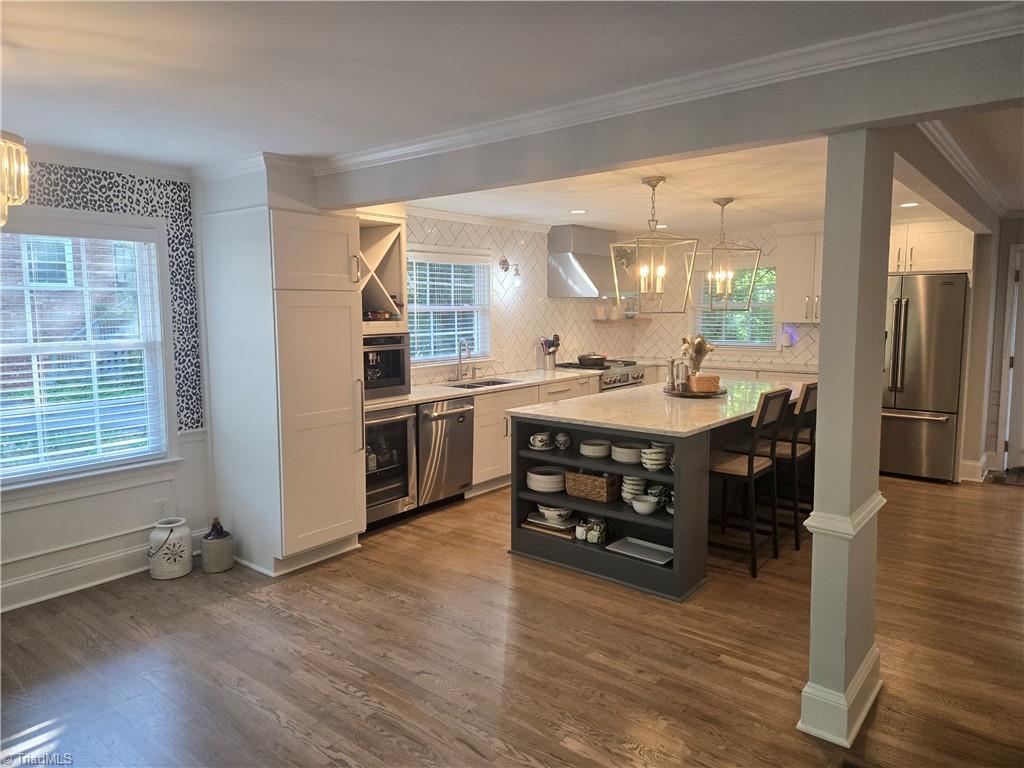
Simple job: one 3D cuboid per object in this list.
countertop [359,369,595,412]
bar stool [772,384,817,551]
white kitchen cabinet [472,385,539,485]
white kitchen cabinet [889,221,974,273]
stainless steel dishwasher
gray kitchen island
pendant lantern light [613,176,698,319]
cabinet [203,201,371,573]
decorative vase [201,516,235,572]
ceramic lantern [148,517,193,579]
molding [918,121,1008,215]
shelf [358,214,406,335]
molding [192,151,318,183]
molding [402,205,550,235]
[{"bbox_3d":[-0.344,0.019,5.985,0.654,0.033,3.245,5,8,39],"label":"countertop"},{"bbox_3d":[1.796,0.503,4.670,0.545,1.100,0.430,5,8,39],"label":"bar stool"},{"bbox_3d":[-0.274,0.408,6.130,0.632,0.778,0.901,5,8,39],"label":"white kitchen cabinet"},{"bbox_3d":[3.666,-1.229,6.238,1.000,0.433,0.550,5,9,39],"label":"white kitchen cabinet"},{"bbox_3d":[-0.704,0.491,5.378,0.595,0.795,0.597,5,9,39],"label":"stainless steel dishwasher"},{"bbox_3d":[1.217,0.553,4.901,1.215,0.918,2.475,5,9,39],"label":"gray kitchen island"},{"bbox_3d":[0.922,-0.906,4.454,0.408,0.868,0.408,-2,7,-16],"label":"pendant lantern light"},{"bbox_3d":[-1.455,0.030,4.379,0.785,2.140,0.633,5,8,39],"label":"cabinet"},{"bbox_3d":[-1.806,0.967,4.156,0.205,0.330,0.205,5,8,39],"label":"decorative vase"},{"bbox_3d":[-2.019,0.969,4.043,0.224,0.310,0.224,5,9,39],"label":"ceramic lantern"},{"bbox_3d":[2.878,-1.277,4.225,0.061,0.076,4.470,5,9,39],"label":"molding"},{"bbox_3d":[-1.188,-0.763,4.892,0.606,0.800,0.634,5,8,39],"label":"shelf"},{"bbox_3d":[-1.521,-1.234,4.006,0.840,0.083,0.400,5,9,39],"label":"molding"},{"bbox_3d":[-0.299,-1.474,6.094,0.064,0.080,2.240,5,9,39],"label":"molding"}]

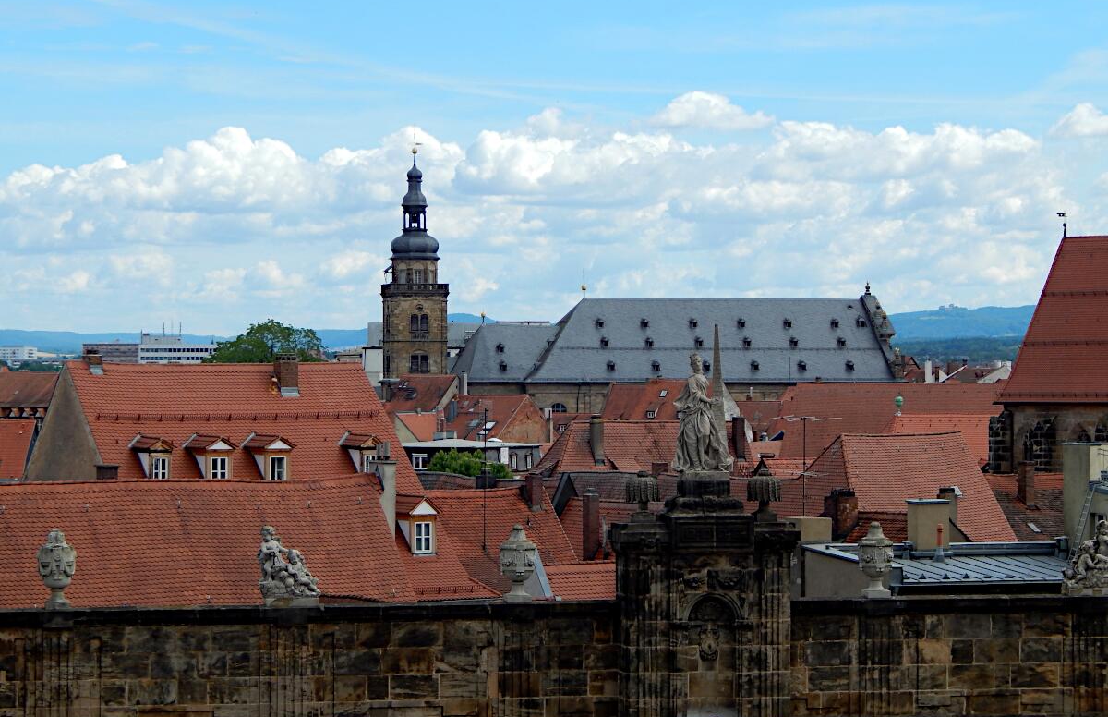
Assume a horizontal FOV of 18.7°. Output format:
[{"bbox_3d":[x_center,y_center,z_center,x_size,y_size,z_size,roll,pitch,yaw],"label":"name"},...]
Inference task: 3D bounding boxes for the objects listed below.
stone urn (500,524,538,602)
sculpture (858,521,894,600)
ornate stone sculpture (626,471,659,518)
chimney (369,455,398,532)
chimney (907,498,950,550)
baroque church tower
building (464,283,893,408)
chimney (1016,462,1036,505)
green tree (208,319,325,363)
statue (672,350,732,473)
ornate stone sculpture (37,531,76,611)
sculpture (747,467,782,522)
[{"bbox_3d":[-0.657,3.730,61.300,0.670,1.430,0.670,0,0,-7],"label":"stone urn"},{"bbox_3d":[5.642,3.548,59.100,0.620,1.370,0.620,0,0,-9],"label":"sculpture"},{"bbox_3d":[1.551,2.366,58.200,0.580,0.820,0.580,0,0,-9],"label":"ornate stone sculpture"},{"bbox_3d":[-5.251,4.198,103.600,0.550,2.550,0.780,0,0,-36],"label":"chimney"},{"bbox_3d":[11.697,5.192,105.000,1.100,1.600,1.080,0,0,-10],"label":"chimney"},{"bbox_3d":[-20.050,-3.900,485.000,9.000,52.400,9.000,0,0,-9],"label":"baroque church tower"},{"bbox_3d":[15.000,7.300,497.000,69.000,34.000,22.000,0,0,-19],"label":"building"},{"bbox_3d":[22.203,5.860,158.000,0.540,2.100,0.520,0,0,-36],"label":"chimney"},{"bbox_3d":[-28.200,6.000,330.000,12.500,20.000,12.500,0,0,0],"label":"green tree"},{"bbox_3d":[2.580,0.924,58.500,0.900,2.160,0.720,0,0,-27],"label":"statue"},{"bbox_3d":[-8.418,3.572,56.900,0.660,1.390,0.660,0,0,-9],"label":"ornate stone sculpture"},{"bbox_3d":[3.880,2.504,61.800,0.640,1.020,0.640,0,0,-7],"label":"sculpture"}]

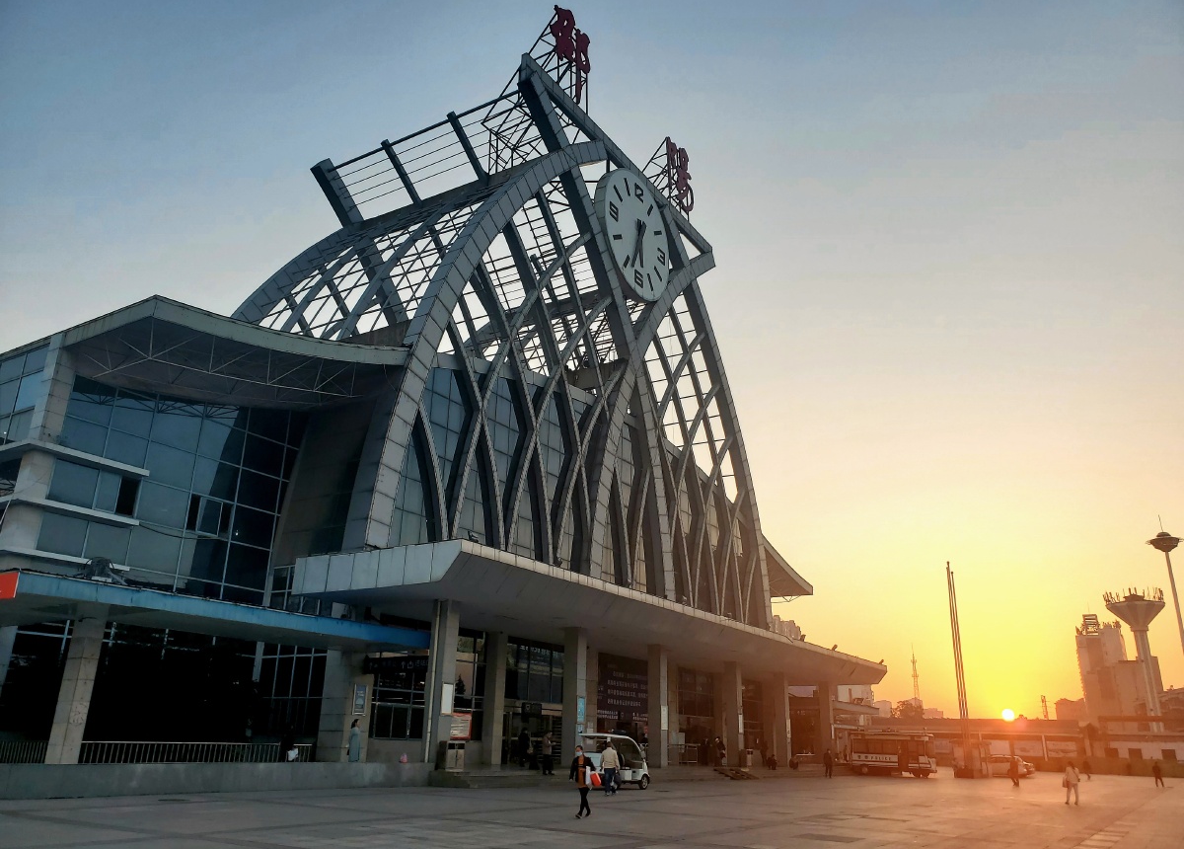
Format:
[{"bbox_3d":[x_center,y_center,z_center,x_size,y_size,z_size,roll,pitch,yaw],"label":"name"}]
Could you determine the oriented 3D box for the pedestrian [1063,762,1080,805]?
[{"bbox_3d":[18.770,14.000,34.864,0.520,1.560,0.400,-3,-20,11],"label":"pedestrian"}]

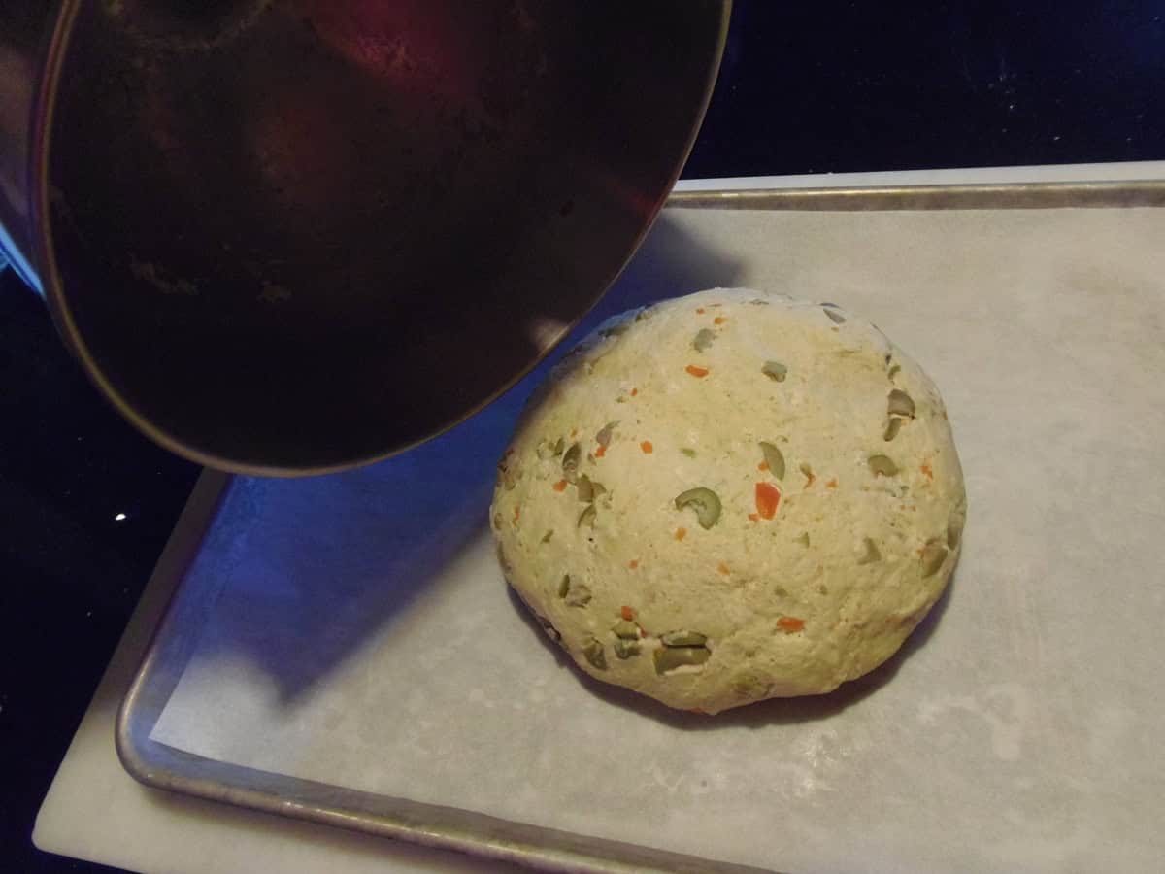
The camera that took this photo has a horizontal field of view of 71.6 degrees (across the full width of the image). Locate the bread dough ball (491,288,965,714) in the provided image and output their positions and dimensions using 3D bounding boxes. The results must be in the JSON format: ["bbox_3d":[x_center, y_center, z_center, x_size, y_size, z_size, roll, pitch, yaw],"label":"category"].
[{"bbox_3d":[0.055,0.013,0.332,0.191,0.070,0.190,-7,57,10],"label":"bread dough ball"}]

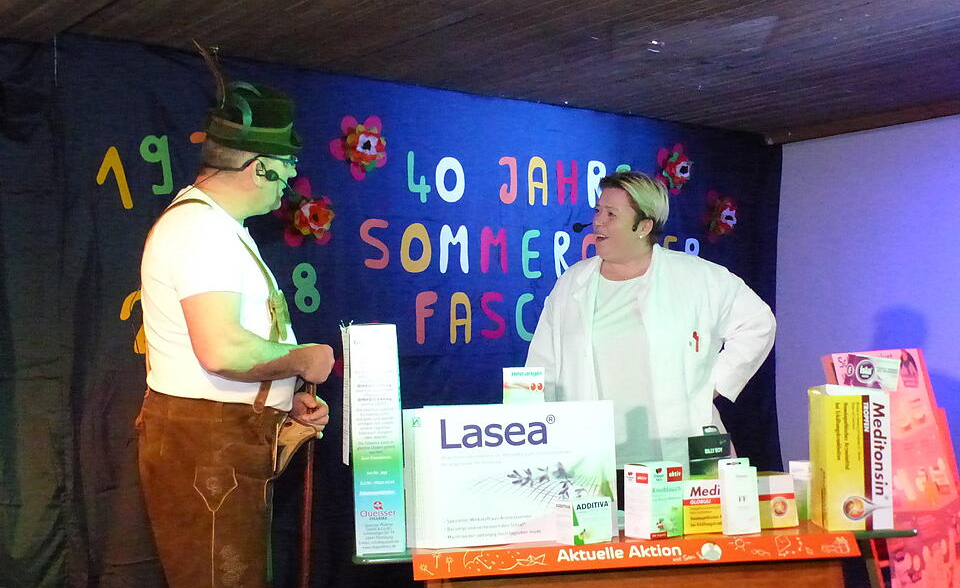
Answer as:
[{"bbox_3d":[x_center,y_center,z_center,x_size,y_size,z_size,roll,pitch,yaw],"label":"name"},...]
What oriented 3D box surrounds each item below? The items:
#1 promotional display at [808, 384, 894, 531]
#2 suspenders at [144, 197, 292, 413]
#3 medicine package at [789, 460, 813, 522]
[{"bbox_3d":[0.875,0.389,2.893,0.148,0.318,0.165,-2,-3,3],"label":"promotional display"},{"bbox_3d":[-0.647,0.026,3.020,0.360,0.530,0.350,-2,-3,0],"label":"suspenders"},{"bbox_3d":[0.775,0.468,2.924,0.060,0.142,0.045,-2,-2,5],"label":"medicine package"}]

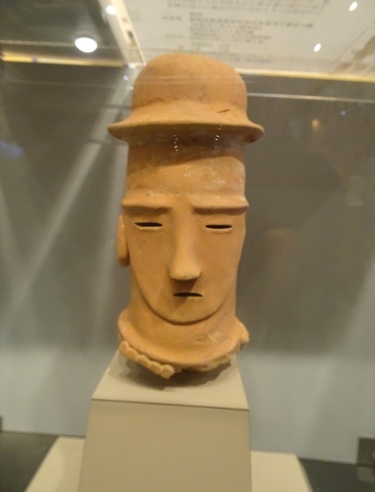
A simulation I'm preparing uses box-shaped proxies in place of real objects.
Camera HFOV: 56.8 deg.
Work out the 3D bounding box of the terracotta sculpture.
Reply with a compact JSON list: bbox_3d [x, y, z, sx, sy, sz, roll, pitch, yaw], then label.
[{"bbox_3d":[-0.003,-0.040,0.488,0.208,0.409,0.191,1,6,-6],"label":"terracotta sculpture"}]

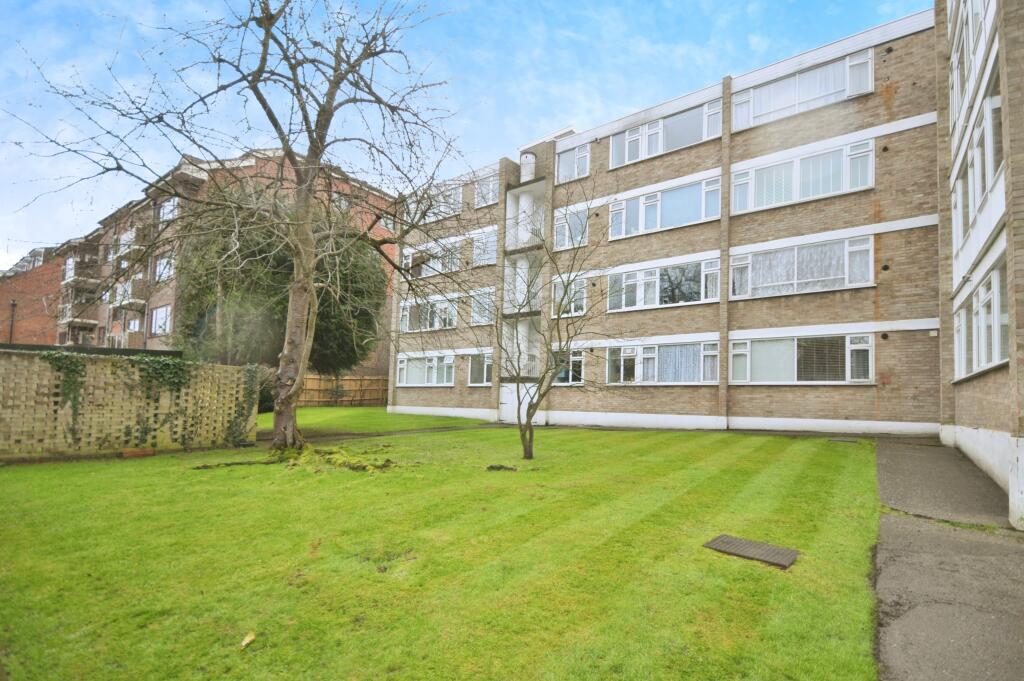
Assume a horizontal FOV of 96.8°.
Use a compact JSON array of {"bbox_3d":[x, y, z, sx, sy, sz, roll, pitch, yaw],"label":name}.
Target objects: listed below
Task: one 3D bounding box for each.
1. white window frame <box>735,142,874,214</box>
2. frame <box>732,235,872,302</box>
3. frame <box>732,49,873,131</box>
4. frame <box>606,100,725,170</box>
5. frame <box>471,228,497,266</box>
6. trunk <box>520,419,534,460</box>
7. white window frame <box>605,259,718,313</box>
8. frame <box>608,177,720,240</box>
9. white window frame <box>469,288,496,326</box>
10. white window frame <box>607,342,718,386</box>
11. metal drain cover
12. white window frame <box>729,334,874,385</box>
[{"bbox_3d":[8.130,-4.563,12.969,3.479,1.264,0.130,-1,-4,36],"label":"white window frame"},{"bbox_3d":[8.120,-2.006,12.976,3.511,1.329,0.130,-1,-4,36],"label":"frame"},{"bbox_3d":[8.140,-7.017,12.962,3.420,1.085,0.130,-1,-4,36],"label":"frame"},{"bbox_3d":[5.006,-6.815,15.201,3.730,1.169,0.130,-1,-4,36],"label":"frame"},{"bbox_3d":[-1.168,-3.913,19.611,1.292,1.366,0.130,-1,-4,36],"label":"frame"},{"bbox_3d":[0.305,1.935,8.950,0.250,0.800,0.220,1,-3,0],"label":"trunk"},{"bbox_3d":[4.965,-1.767,15.230,3.744,1.306,0.130,-1,-4,36],"label":"white window frame"},{"bbox_3d":[4.984,-4.328,15.217,3.728,1.288,0.130,-1,-4,36],"label":"frame"},{"bbox_3d":[-1.245,-1.330,19.666,1.310,1.340,0.130,-1,-4,36],"label":"white window frame"},{"bbox_3d":[4.934,0.828,15.252,3.782,1.330,0.130,-1,-4,36],"label":"white window frame"},{"bbox_3d":[1.991,1.737,3.791,0.630,0.040,0.460,-4,-7,43],"label":"metal drain cover"},{"bbox_3d":[8.114,0.597,12.980,3.526,1.320,0.130,-1,-4,36],"label":"white window frame"}]

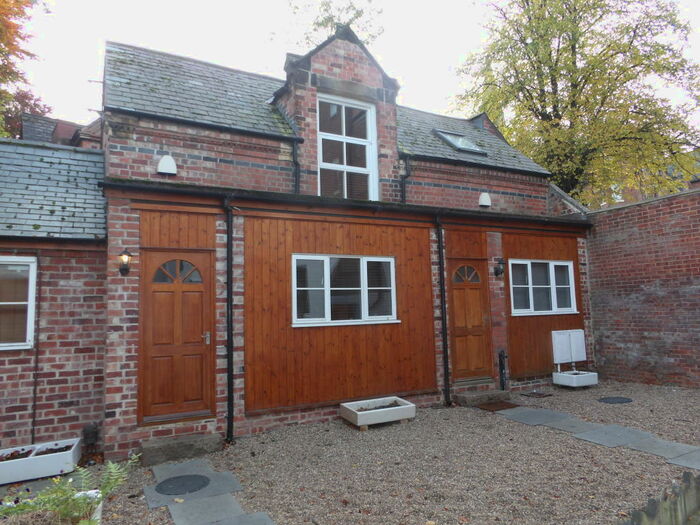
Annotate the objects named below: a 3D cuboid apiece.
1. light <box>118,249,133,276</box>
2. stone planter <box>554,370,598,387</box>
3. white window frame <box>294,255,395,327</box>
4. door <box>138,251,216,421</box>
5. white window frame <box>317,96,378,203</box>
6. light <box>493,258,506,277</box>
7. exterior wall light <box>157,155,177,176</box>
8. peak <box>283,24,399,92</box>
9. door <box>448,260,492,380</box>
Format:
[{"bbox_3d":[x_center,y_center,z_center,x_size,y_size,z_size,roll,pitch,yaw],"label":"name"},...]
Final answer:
[{"bbox_3d":[-2.605,-0.001,5.640,0.154,0.315,0.190,1,-6,-28],"label":"light"},{"bbox_3d":[4.078,2.115,8.804,0.620,0.187,0.450,1,-6,-27],"label":"stone planter"},{"bbox_3d":[-0.021,0.402,7.098,1.730,0.984,0.110,1,-6,-28],"label":"white window frame"},{"bbox_3d":[-2.105,0.878,5.967,0.908,2.050,0.100,1,-6,-28],"label":"door"},{"bbox_3d":[-0.034,-1.996,8.561,1.197,1.773,0.120,1,-6,-28],"label":"white window frame"},{"bbox_3d":[2.641,0.073,8.489,0.154,0.325,0.190,1,-6,-28],"label":"light"},{"bbox_3d":[-2.623,-1.383,6.957,0.252,0.277,0.110,1,-6,-28],"label":"exterior wall light"},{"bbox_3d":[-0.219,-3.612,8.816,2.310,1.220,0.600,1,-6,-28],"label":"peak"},{"bbox_3d":[2.032,0.967,8.211,0.915,2.025,0.100,1,-6,-28],"label":"door"}]

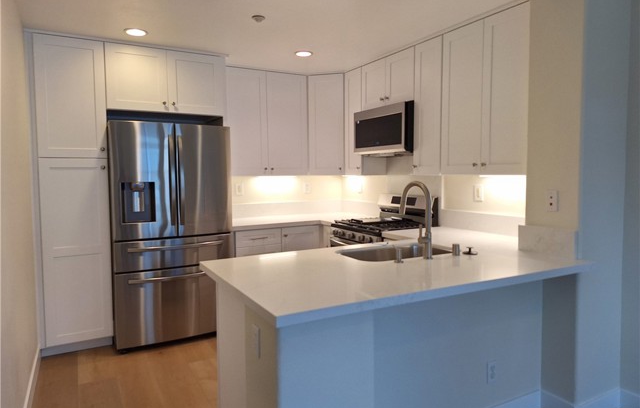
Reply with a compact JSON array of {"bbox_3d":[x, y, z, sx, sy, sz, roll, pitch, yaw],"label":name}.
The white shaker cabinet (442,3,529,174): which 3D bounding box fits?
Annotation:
[{"bbox_3d":[1.234,-0.725,2.967,0.318,1.047,0.726,-2,4,-28],"label":"white shaker cabinet"}]

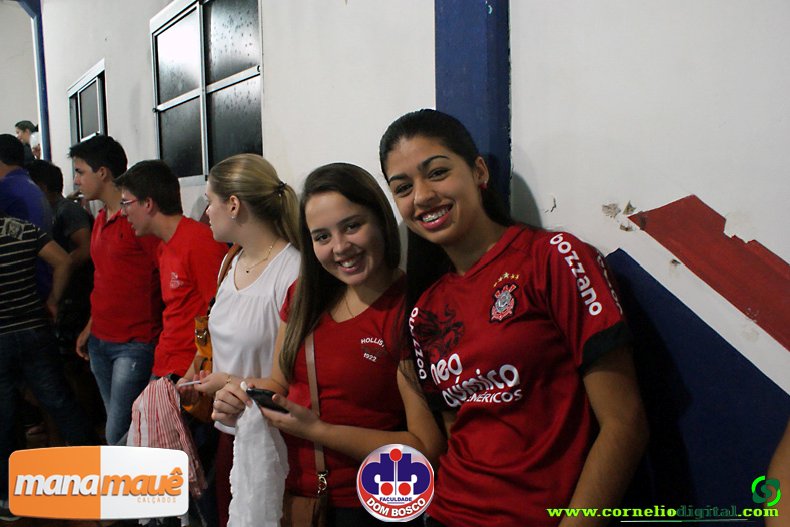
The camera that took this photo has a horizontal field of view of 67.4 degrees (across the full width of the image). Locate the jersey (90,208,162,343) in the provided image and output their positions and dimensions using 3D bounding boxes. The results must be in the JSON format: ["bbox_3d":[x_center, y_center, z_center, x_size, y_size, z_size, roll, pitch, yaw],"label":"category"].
[{"bbox_3d":[-1.060,0.040,2.420,0.410,0.580,0.260,4,8,29],"label":"jersey"}]

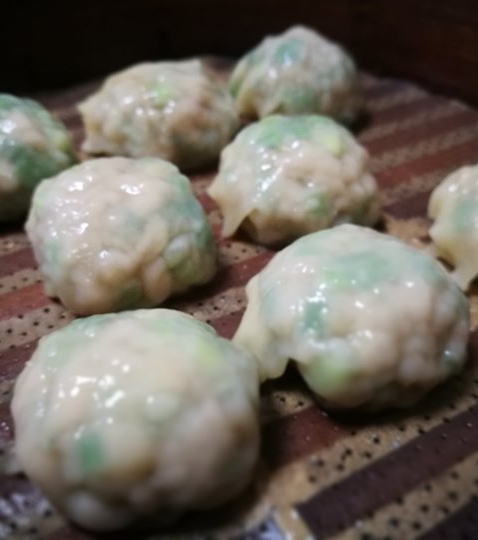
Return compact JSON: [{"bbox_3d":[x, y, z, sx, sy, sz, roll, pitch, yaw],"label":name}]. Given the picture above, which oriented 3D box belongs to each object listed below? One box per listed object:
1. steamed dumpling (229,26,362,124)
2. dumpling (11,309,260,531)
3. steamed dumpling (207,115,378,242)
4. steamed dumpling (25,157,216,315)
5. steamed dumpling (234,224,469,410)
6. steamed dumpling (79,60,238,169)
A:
[{"bbox_3d":[0.022,-0.077,0.223,0.051,0.034,0.049,1,41,0],"label":"steamed dumpling"},{"bbox_3d":[-0.019,0.026,0.106,0.045,0.032,0.043,1,41,0],"label":"dumpling"},{"bbox_3d":[0.016,-0.027,0.166,0.050,0.033,0.047,1,41,0],"label":"steamed dumpling"},{"bbox_3d":[-0.030,-0.009,0.144,0.047,0.035,0.046,1,41,0],"label":"steamed dumpling"},{"bbox_3d":[0.024,0.009,0.124,0.051,0.033,0.046,1,41,0],"label":"steamed dumpling"},{"bbox_3d":[-0.028,-0.055,0.198,0.054,0.032,0.051,1,41,0],"label":"steamed dumpling"}]

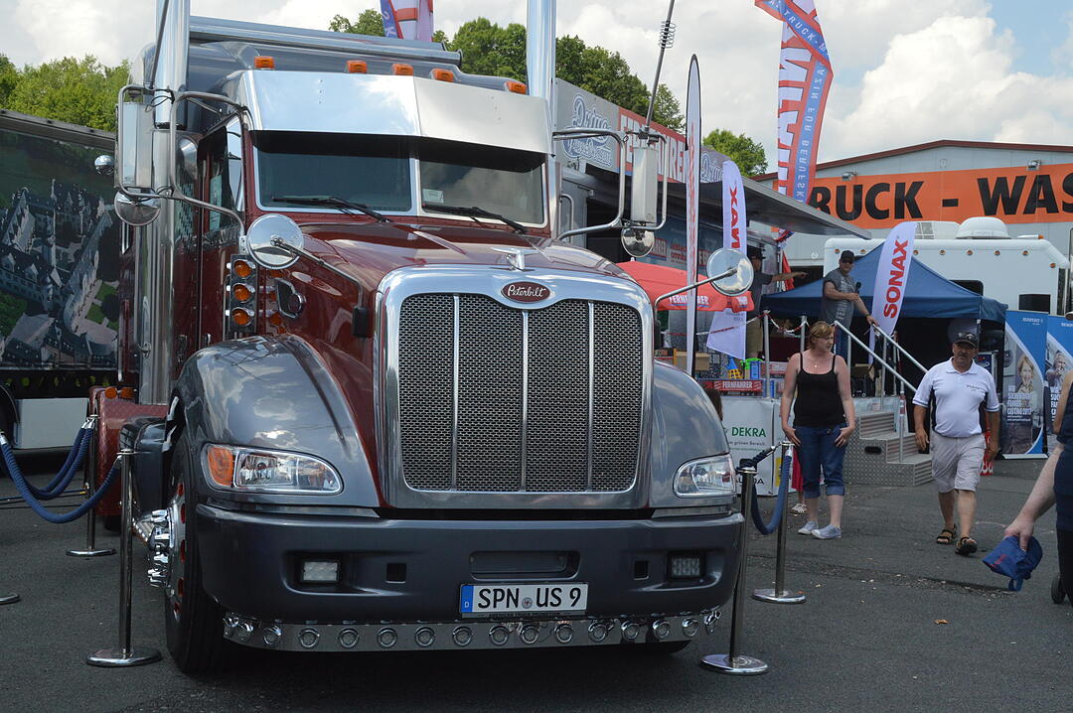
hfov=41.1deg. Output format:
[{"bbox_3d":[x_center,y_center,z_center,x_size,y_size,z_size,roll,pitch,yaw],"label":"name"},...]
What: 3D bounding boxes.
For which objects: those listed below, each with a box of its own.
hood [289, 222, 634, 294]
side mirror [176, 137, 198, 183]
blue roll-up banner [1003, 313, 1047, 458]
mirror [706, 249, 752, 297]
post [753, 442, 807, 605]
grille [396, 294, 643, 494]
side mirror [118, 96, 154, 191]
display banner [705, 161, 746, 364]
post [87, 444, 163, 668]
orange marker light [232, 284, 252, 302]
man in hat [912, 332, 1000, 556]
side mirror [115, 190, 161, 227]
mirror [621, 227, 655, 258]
[{"bbox_3d":[-0.343,-0.470,6.646,1.320,0.430,2.150,2,1,-18],"label":"hood"},{"bbox_3d":[-2.132,-1.194,8.700,0.160,0.290,0.100,2,0,-8],"label":"side mirror"},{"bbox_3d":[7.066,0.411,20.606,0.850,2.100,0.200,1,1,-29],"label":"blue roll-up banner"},{"bbox_3d":[0.854,-0.370,6.300,0.210,0.210,0.090,2,1,-12],"label":"mirror"},{"bbox_3d":[1.490,0.997,8.642,0.317,0.945,0.317,2,0,0],"label":"post"},{"bbox_3d":[-0.071,0.147,5.745,1.010,0.800,0.100,2,-3,-18],"label":"grille"},{"bbox_3d":[-2.112,-1.120,7.550,0.190,0.470,0.110,2,0,4],"label":"side mirror"},{"bbox_3d":[2.098,-1.057,15.600,0.650,2.200,0.060,1,1,-40],"label":"display banner"},{"bbox_3d":[-1.831,0.888,6.412,0.317,0.945,0.317,2,0,-18],"label":"post"},{"bbox_3d":[-1.458,-0.313,7.100,0.095,0.090,0.080,2,0,-18],"label":"orange marker light"},{"bbox_3d":[3.317,0.669,11.304,0.650,1.720,0.450,2,0,12],"label":"man in hat"},{"bbox_3d":[-2.091,-0.795,7.500,0.230,0.220,0.090,2,0,2],"label":"side mirror"},{"bbox_3d":[0.591,-0.681,8.300,0.220,0.220,0.080,2,1,-28],"label":"mirror"}]

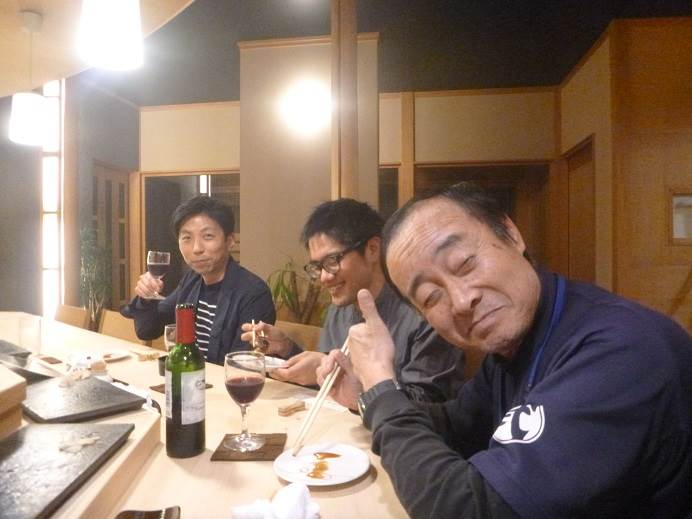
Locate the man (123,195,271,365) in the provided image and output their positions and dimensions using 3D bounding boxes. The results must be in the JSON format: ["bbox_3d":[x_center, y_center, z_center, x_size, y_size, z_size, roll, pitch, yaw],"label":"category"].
[{"bbox_3d":[-0.420,0.395,1.590,0.560,1.210,0.640,-1,-1,30],"label":"man"}]

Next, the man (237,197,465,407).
[{"bbox_3d":[0.020,0.420,1.190,0.640,1.150,0.540,0,-1,-41],"label":"man"}]

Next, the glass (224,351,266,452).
[{"bbox_3d":[-0.169,0.227,0.837,0.069,0.148,0.069,0,-1,0],"label":"glass"}]

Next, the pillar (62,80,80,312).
[{"bbox_3d":[-2.130,-0.240,3.900,0.135,2.500,0.135,0,-1,-8],"label":"pillar"}]

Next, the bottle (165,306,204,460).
[{"bbox_3d":[-0.261,0.184,0.810,0.064,0.238,0.064,0,-1,8],"label":"bottle"}]

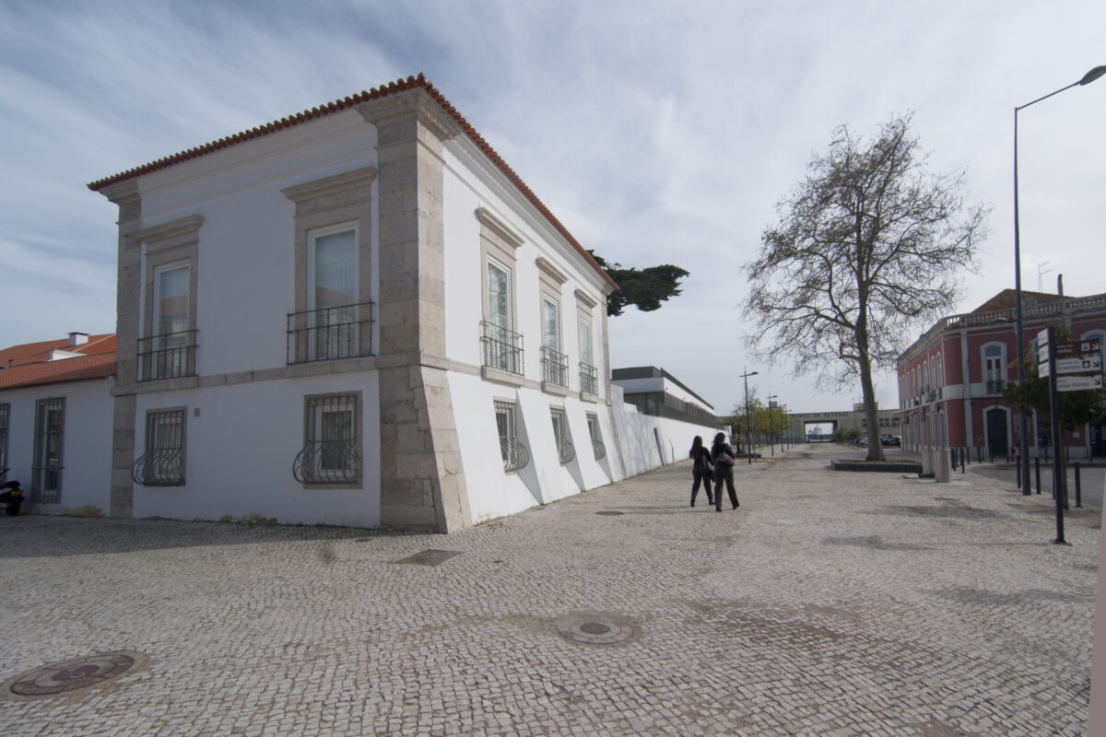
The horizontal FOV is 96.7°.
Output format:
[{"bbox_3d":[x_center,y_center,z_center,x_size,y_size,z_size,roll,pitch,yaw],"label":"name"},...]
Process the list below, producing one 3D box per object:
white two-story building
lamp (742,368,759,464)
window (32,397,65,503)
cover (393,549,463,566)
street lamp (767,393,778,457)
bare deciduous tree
[{"bbox_3d":[-3.958,-0.178,17.701,10.300,8.600,15.000,-5,-8,21],"label":"white two-story building"},{"bbox_3d":[12.100,2.950,30.300,1.080,5.900,0.270,-5,-8,21],"label":"lamp"},{"bbox_3d":[-13.350,2.170,13.050,1.200,2.720,0.220,-4,-8,19],"label":"window"},{"bbox_3d":[-1.680,2.600,6.730,0.630,0.050,0.850,-5,-8,21],"label":"cover"},{"bbox_3d":[20.200,5.200,45.300,1.030,5.800,0.270,-5,-8,21],"label":"street lamp"},{"bbox_3d":[15.500,-4.100,24.900,10.900,16.900,10.900,-5,-8,21],"label":"bare deciduous tree"}]

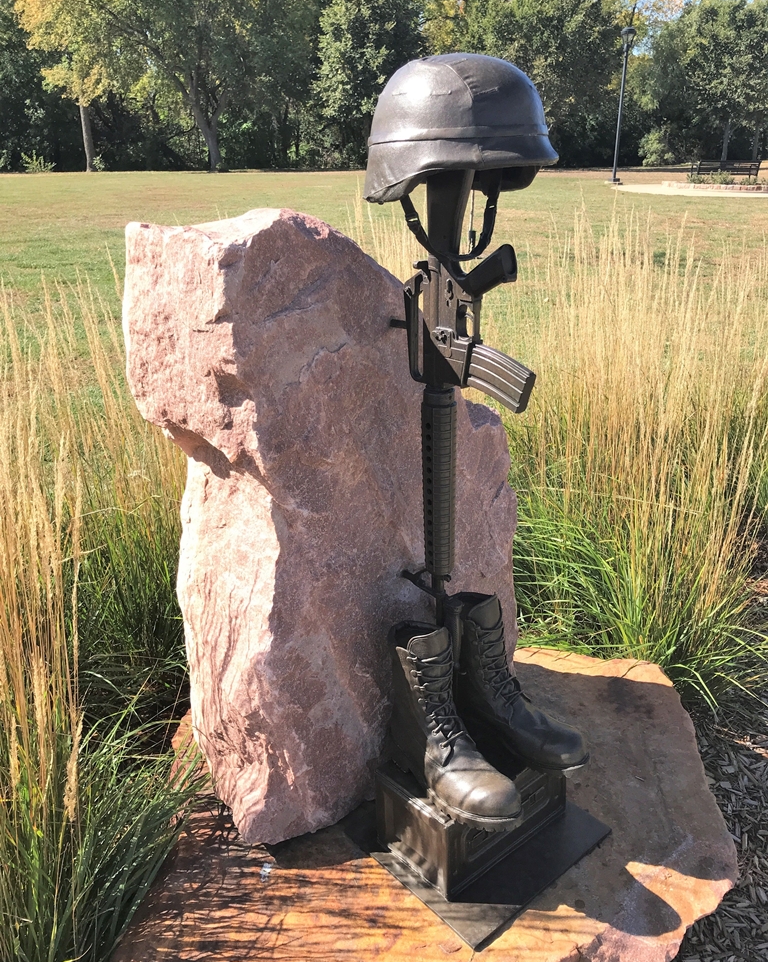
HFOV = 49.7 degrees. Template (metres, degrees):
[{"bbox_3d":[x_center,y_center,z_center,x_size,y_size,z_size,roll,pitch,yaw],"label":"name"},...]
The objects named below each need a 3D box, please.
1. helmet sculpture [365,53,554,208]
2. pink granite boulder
[{"bbox_3d":[0.102,-0.469,1.106,0.284,0.180,0.248,19,29,41],"label":"helmet sculpture"},{"bbox_3d":[-0.064,0.018,1.561,0.725,1.020,0.390,-19,28,-39],"label":"pink granite boulder"}]

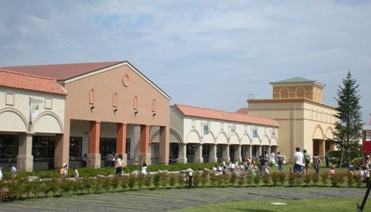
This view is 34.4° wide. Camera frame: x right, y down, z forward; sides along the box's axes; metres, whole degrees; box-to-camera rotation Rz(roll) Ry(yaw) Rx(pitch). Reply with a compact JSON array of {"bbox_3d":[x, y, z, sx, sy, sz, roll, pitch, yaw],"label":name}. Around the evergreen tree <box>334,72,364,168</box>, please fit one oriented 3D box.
[{"bbox_3d":[16.115,1.339,59.500,3.100,9.500,3.100,0,-4,0],"label":"evergreen tree"}]

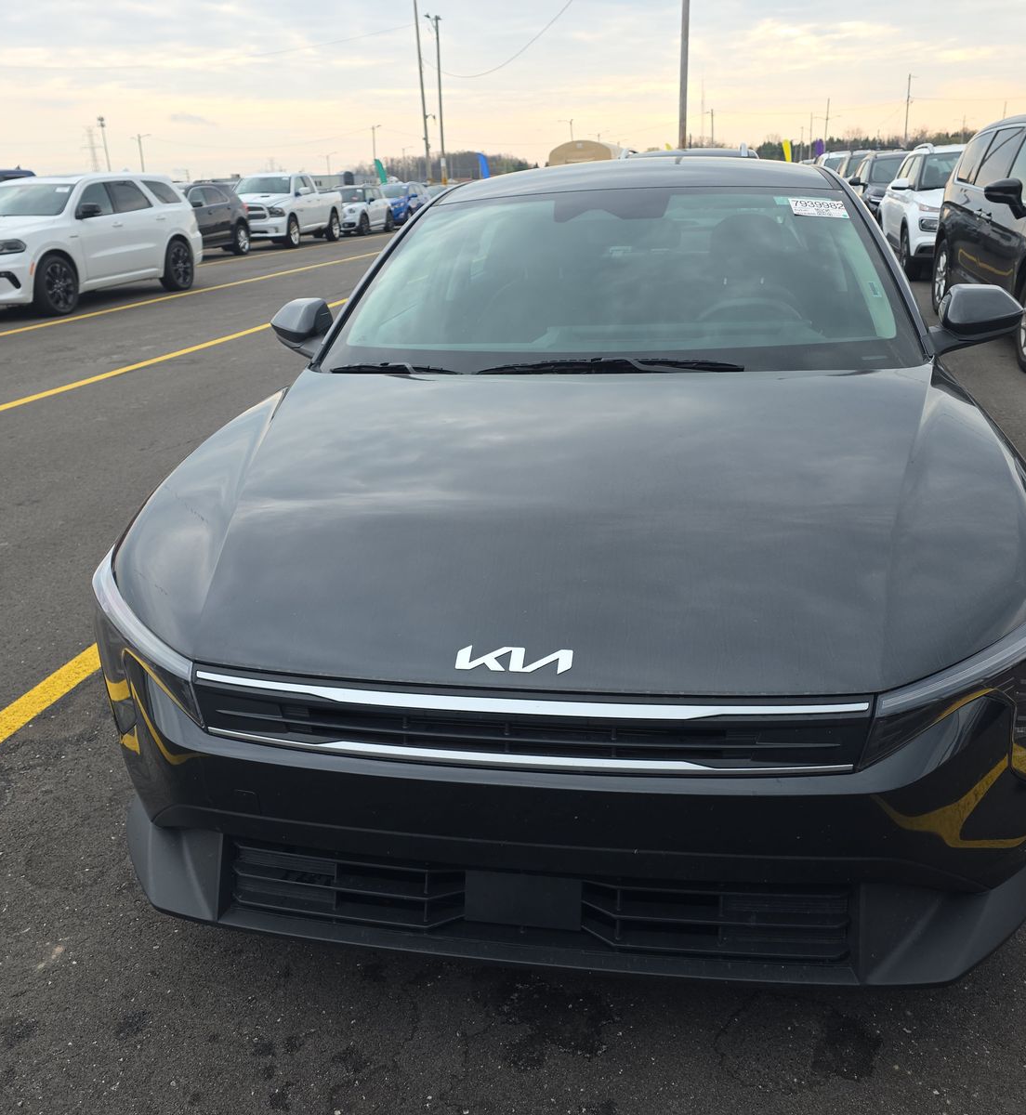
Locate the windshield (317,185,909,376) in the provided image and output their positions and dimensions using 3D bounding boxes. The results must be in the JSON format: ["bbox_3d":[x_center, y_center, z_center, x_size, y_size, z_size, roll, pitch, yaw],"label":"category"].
[{"bbox_3d":[0.252,-0.737,2.534,1.440,0.400,1.050,1,21,11],"label":"windshield"}]

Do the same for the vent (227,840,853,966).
[{"bbox_3d":[0.011,0.523,1.470,0.950,0.160,0.140,1,21,11],"label":"vent"}]

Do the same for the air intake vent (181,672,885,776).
[{"bbox_3d":[-0.006,0.224,1.347,0.960,0.120,0.140,1,21,11],"label":"air intake vent"}]

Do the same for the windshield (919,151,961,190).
[{"bbox_3d":[5.826,-4.865,12.418,1.400,0.480,0.720,1,21,11],"label":"windshield"}]

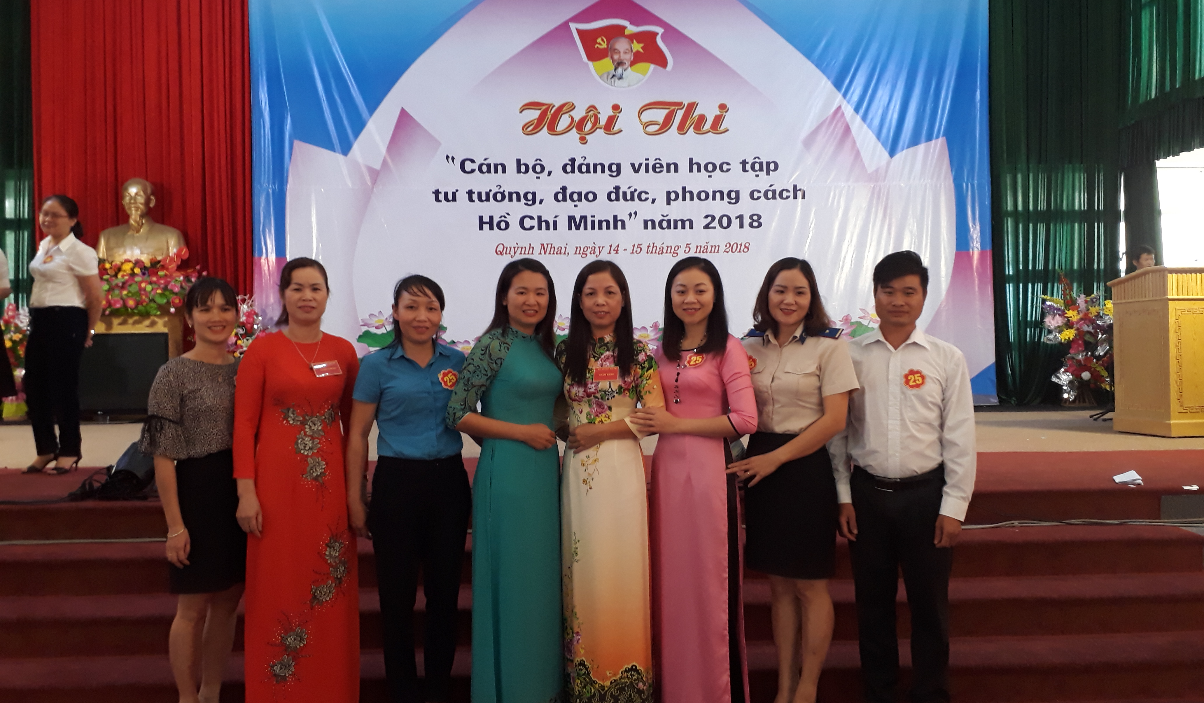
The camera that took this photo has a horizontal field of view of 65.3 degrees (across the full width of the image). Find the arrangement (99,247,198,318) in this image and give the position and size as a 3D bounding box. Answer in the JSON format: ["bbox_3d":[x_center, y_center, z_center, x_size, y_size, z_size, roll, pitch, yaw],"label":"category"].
[{"bbox_3d":[-4.053,-0.605,8.400,0.930,0.600,0.500,-1,1,-2],"label":"arrangement"}]

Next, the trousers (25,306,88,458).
[{"bbox_3d":[-3.194,0.168,5.500,0.350,0.890,0.290,0,1,37],"label":"trousers"}]

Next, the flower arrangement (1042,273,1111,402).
[{"bbox_3d":[4.217,-0.127,8.300,0.720,1.180,0.500,-1,1,0],"label":"flower arrangement"}]

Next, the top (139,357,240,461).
[{"bbox_3d":[-1.345,0.181,3.200,0.430,0.350,0.280,-1,1,-22],"label":"top"}]

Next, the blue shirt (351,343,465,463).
[{"bbox_3d":[-0.645,0.154,3.160,0.400,0.400,0.260,-1,1,-16],"label":"blue shirt"}]

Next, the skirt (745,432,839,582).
[{"bbox_3d":[0.639,0.503,3.160,0.340,0.500,0.270,0,1,19],"label":"skirt"}]

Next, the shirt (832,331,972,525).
[{"bbox_3d":[0.997,0.229,3.160,0.500,0.650,0.290,-1,1,14],"label":"shirt"}]

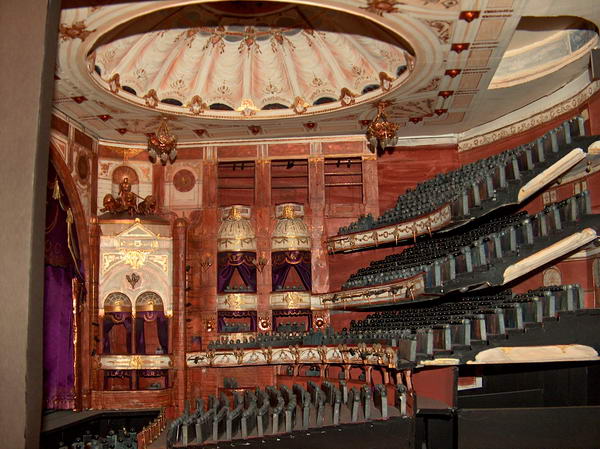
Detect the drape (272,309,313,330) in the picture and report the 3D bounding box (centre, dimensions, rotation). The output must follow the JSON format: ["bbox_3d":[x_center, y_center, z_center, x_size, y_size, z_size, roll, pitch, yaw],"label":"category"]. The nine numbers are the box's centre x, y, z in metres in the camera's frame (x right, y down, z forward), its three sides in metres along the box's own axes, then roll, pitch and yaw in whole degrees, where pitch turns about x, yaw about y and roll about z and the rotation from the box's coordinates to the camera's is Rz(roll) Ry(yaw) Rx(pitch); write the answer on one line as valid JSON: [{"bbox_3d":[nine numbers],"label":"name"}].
[{"bbox_3d":[-0.017,0.211,1.423,0.087,0.047,0.015,-2,-11,9],"label":"drape"}]

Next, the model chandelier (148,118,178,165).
[{"bbox_3d":[-0.292,-0.177,1.358,0.064,0.092,0.064,1,-10,-8],"label":"model chandelier"}]

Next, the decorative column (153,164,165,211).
[{"bbox_3d":[-0.337,-0.088,1.526,0.024,0.108,0.014,2,-11,-12],"label":"decorative column"}]

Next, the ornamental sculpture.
[{"bbox_3d":[-0.391,-0.063,1.467,0.115,0.079,0.055,1,-10,-8],"label":"ornamental sculpture"}]

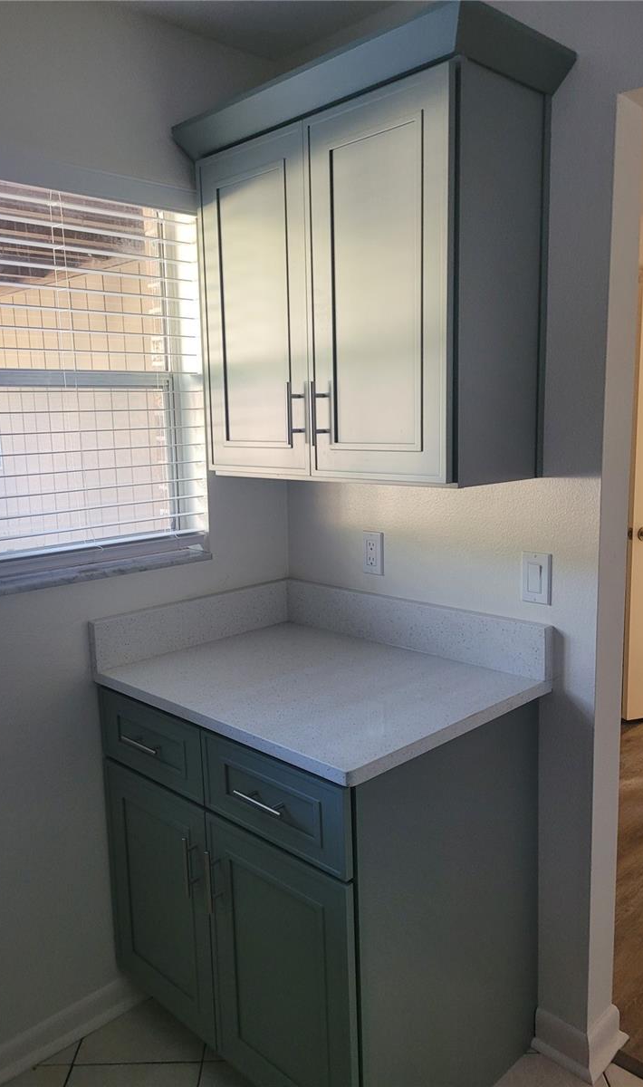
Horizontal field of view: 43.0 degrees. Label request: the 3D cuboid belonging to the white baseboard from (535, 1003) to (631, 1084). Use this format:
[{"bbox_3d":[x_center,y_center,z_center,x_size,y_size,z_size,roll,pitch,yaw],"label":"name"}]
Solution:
[{"bbox_3d":[0.620,1.153,1.953,0.186,0.101,0.162,-10,12,-44],"label":"white baseboard"}]

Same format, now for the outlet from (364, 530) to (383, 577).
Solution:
[{"bbox_3d":[0.134,0.025,2.143,0.010,0.115,0.070,-10,12,-44],"label":"outlet"}]

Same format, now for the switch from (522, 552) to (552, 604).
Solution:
[{"bbox_3d":[0.474,0.076,1.805,0.010,0.115,0.070,-10,12,-44],"label":"switch"}]

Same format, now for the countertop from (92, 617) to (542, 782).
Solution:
[{"bbox_3d":[-0.021,0.318,1.894,0.648,0.029,0.850,-10,12,-44],"label":"countertop"}]

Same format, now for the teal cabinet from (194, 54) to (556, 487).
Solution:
[{"bbox_3d":[0.086,-0.535,1.855,0.340,0.766,0.753,-10,12,-44],"label":"teal cabinet"}]

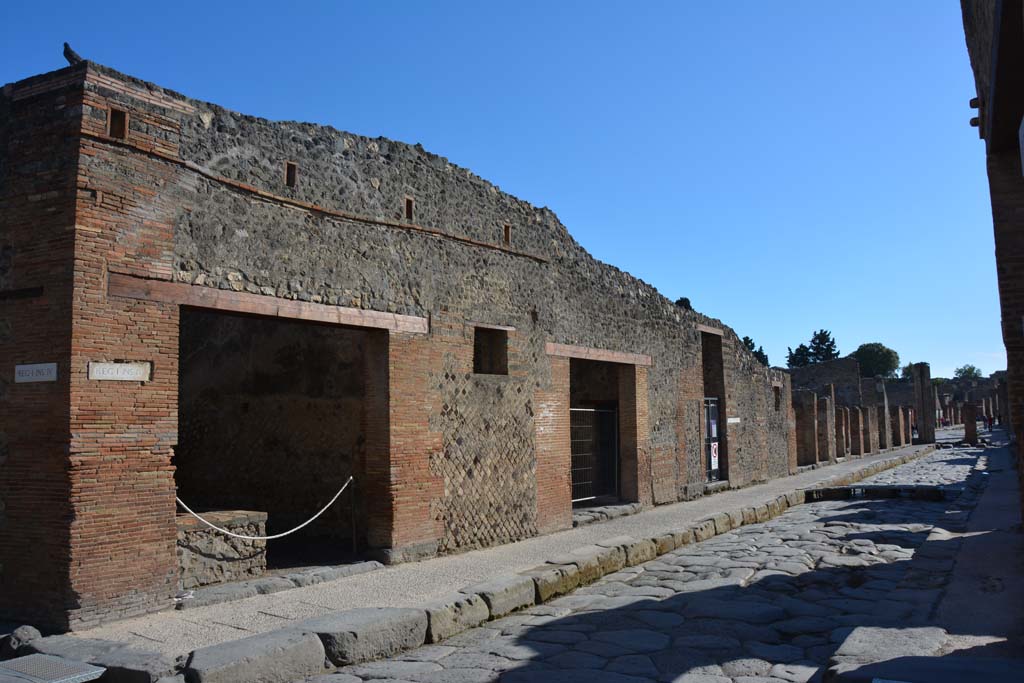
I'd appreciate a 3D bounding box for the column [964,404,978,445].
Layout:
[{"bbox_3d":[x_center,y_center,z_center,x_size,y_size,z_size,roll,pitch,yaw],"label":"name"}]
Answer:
[{"bbox_3d":[34.622,6.267,58.000,0.850,3.050,0.850,-4,-6,34],"label":"column"}]

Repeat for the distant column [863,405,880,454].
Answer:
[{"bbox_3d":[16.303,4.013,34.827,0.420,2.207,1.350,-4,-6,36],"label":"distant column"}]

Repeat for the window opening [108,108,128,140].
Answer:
[{"bbox_3d":[-4.060,-2.239,7.925,0.180,0.306,0.191,-4,-6,36],"label":"window opening"}]

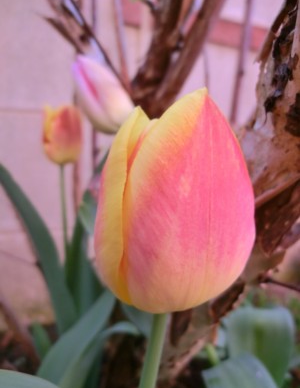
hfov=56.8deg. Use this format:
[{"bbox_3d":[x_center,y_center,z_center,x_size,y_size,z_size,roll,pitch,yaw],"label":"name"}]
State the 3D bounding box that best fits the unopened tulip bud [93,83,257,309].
[{"bbox_3d":[0.010,0.003,0.107,0.058,0.086,0.057,9,8,0],"label":"unopened tulip bud"}]

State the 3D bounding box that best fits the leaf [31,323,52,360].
[{"bbox_3d":[-0.121,0.165,0.310,0.020,0.044,0.010,-15,9,0],"label":"leaf"}]

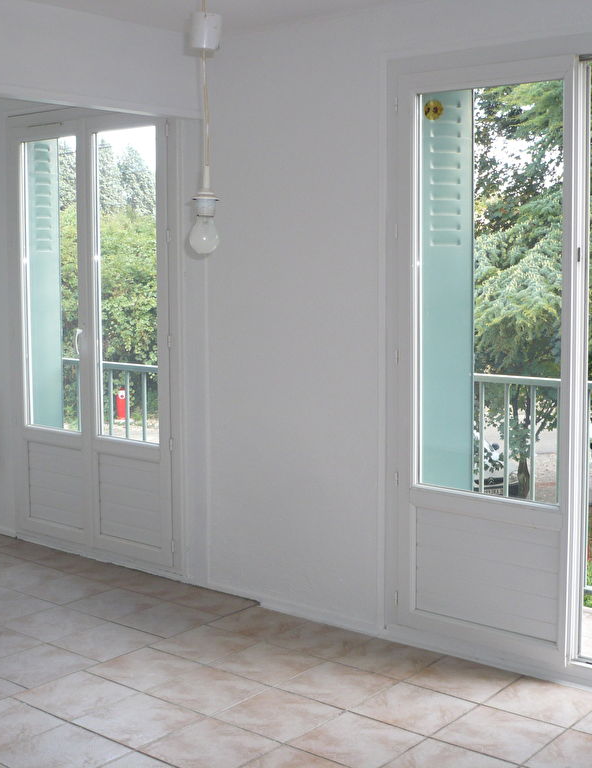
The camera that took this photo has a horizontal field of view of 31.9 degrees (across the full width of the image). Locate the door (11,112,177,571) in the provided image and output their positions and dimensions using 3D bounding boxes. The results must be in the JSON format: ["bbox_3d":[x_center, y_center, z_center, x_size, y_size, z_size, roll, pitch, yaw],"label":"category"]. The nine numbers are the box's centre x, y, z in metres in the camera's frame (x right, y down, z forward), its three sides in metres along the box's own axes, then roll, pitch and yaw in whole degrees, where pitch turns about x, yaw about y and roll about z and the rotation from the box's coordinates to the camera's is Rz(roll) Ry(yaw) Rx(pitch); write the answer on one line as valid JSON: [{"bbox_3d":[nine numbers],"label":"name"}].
[{"bbox_3d":[-1.057,-0.239,5.301,1.223,2.215,0.078,5,8,39],"label":"door"}]

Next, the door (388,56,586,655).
[{"bbox_3d":[0.686,-0.080,3.877,0.754,2.146,0.073,5,8,39],"label":"door"}]

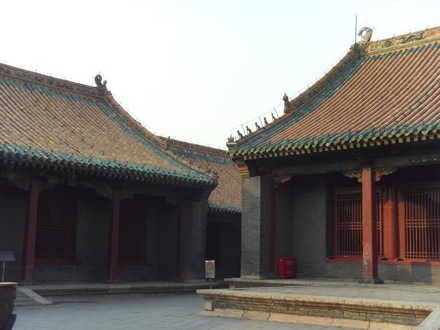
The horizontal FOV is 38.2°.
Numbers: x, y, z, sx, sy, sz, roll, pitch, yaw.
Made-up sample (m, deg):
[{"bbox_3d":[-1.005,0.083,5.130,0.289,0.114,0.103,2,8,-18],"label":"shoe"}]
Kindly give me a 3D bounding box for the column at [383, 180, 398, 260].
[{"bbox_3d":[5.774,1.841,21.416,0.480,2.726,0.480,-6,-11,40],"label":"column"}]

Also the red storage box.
[{"bbox_3d":[2.395,3.684,22.694,0.280,0.764,0.655,-6,-11,40],"label":"red storage box"}]

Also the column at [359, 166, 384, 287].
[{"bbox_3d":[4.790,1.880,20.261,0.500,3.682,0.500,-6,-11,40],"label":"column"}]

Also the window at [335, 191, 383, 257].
[{"bbox_3d":[4.808,2.015,22.164,1.823,2.346,0.120,-6,-11,40],"label":"window"}]

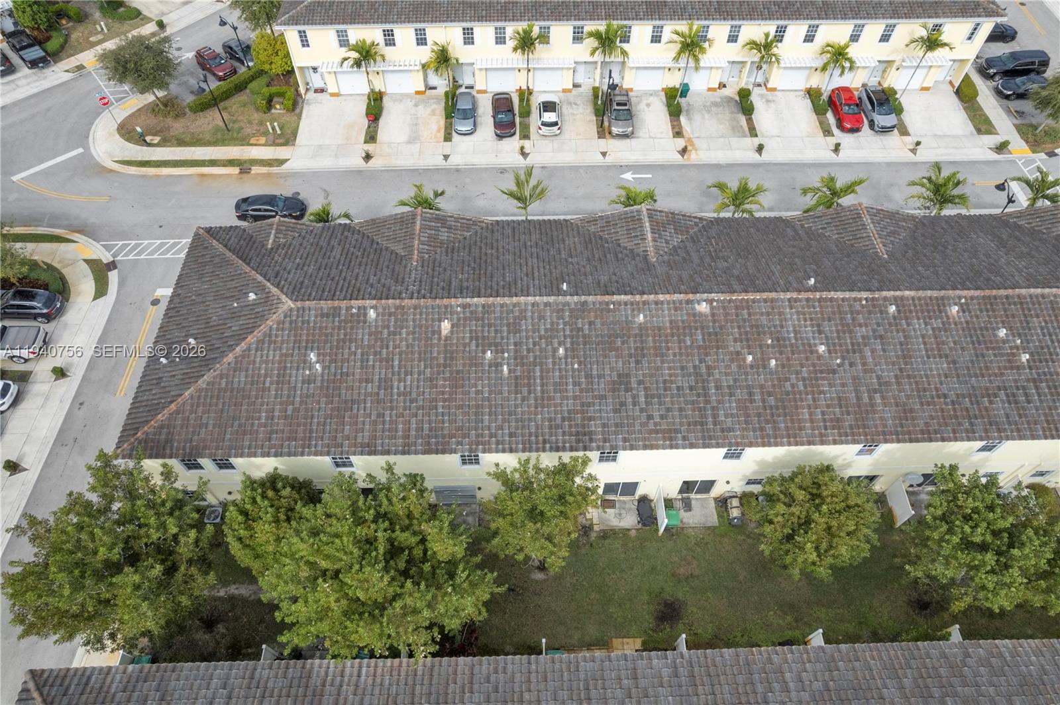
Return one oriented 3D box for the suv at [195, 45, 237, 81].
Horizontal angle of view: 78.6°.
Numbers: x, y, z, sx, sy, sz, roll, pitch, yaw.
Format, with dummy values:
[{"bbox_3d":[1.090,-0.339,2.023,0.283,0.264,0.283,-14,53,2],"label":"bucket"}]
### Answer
[{"bbox_3d":[-27.595,-25.285,56.436,4.250,1.600,1.780,39,64,23],"label":"suv"}]

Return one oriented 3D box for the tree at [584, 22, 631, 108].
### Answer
[{"bbox_3d":[5.746,-21.971,50.585,3.600,7.100,3.600,-1,57,-1],"label":"tree"}]

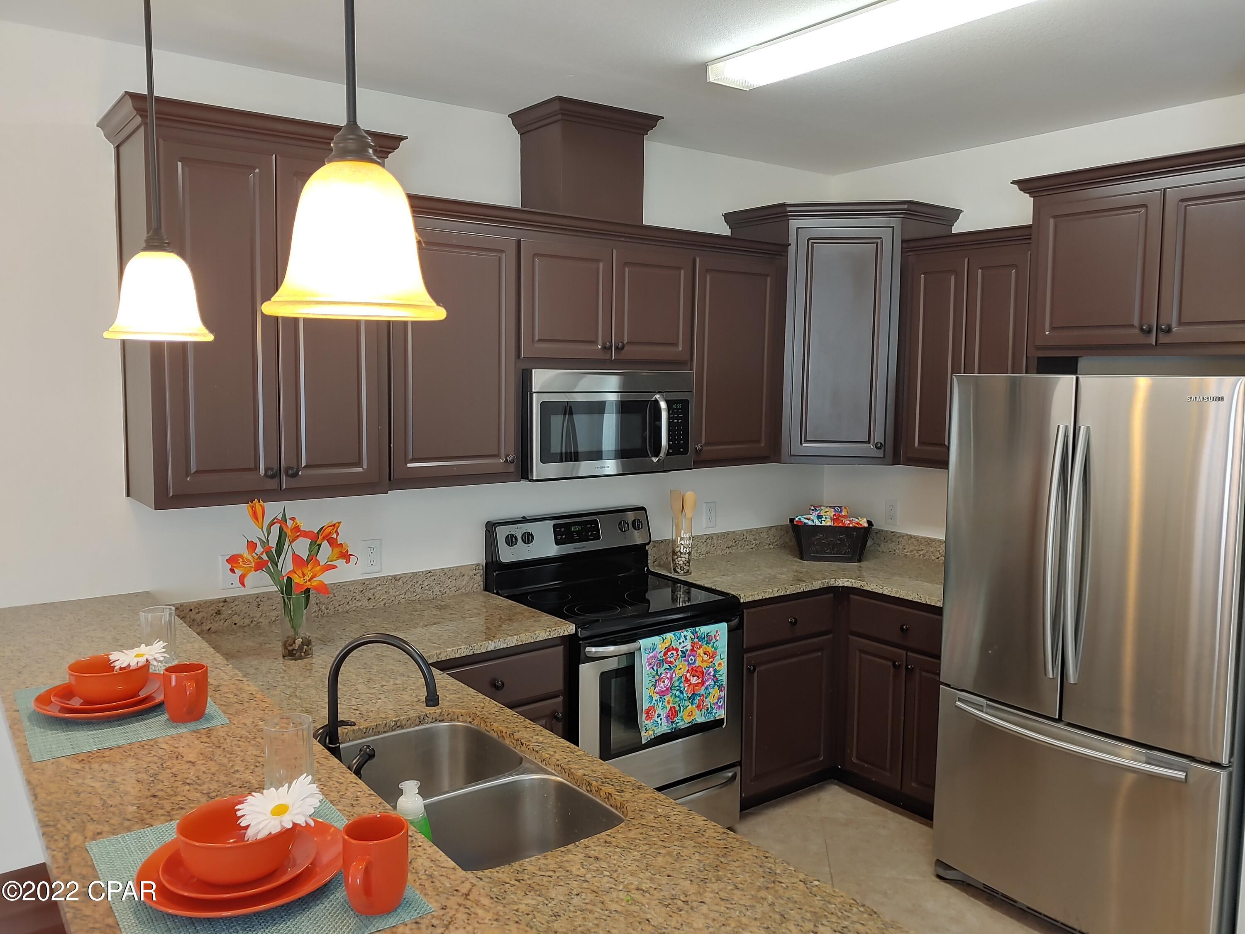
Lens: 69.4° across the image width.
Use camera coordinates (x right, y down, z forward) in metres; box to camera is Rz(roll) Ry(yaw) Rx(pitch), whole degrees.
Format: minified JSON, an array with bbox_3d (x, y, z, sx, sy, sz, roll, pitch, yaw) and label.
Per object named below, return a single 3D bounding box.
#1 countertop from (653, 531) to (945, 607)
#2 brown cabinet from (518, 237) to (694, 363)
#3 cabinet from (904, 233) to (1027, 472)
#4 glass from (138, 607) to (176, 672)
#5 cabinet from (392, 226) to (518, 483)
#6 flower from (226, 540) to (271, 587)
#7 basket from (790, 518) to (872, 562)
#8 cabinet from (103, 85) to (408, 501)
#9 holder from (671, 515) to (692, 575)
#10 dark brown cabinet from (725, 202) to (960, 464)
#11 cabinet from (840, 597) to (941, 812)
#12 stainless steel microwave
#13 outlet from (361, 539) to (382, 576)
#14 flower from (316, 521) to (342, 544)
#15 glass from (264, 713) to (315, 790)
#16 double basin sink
[{"bbox_3d":[0.939,0.423,3.837,1.241,0.136,1.275,-4,7,-37],"label":"countertop"},{"bbox_3d":[-0.137,-0.609,3.455,0.780,0.420,0.325,-4,7,-38],"label":"brown cabinet"},{"bbox_3d":[1.512,-0.458,3.734,0.351,0.935,0.594,-4,7,-37],"label":"cabinet"},{"bbox_3d":[-1.061,0.397,2.059,0.071,0.140,0.071,-3,6,-28],"label":"glass"},{"bbox_3d":[-0.646,-0.390,3.146,0.495,0.880,0.341,-4,7,-37],"label":"cabinet"},{"bbox_3d":[-1.075,0.279,2.580,0.115,0.128,0.100,4,6,33],"label":"flower"},{"bbox_3d":[0.955,0.337,4.125,0.355,0.165,0.210,1,5,11],"label":"basket"},{"bbox_3d":[-1.079,-0.443,2.672,0.748,1.065,0.425,-4,7,-38],"label":"cabinet"},{"bbox_3d":[0.252,0.332,3.828,0.085,0.250,0.085,1,6,4],"label":"holder"},{"bbox_3d":[0.990,-0.595,4.202,1.000,1.105,0.760,1,5,7],"label":"dark brown cabinet"},{"bbox_3d":[1.360,0.914,3.777,0.633,0.840,0.615,-4,7,-38],"label":"cabinet"},{"bbox_3d":[-0.121,-0.175,3.465,0.755,0.390,0.395,-4,7,-38],"label":"stainless steel microwave"},{"bbox_3d":[-0.881,0.317,3.164,0.071,0.116,0.008,-4,7,-38],"label":"outlet"},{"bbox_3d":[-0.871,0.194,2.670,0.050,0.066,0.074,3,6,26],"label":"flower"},{"bbox_3d":[-0.520,0.466,1.403,0.071,0.140,0.071,-2,6,-21],"label":"glass"},{"bbox_3d":[-0.351,0.752,1.837,0.425,0.205,0.750,-4,7,-38],"label":"double basin sink"}]

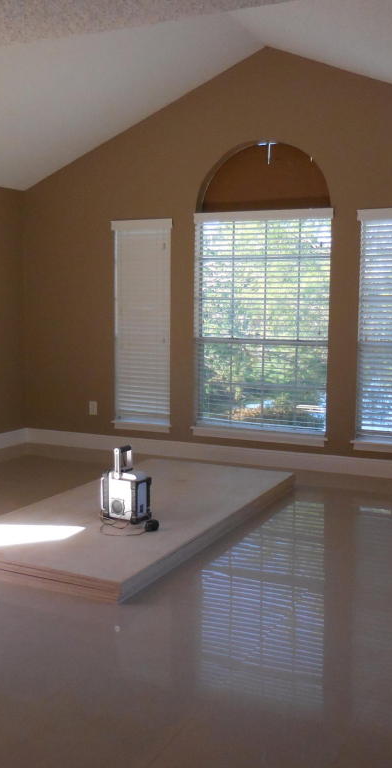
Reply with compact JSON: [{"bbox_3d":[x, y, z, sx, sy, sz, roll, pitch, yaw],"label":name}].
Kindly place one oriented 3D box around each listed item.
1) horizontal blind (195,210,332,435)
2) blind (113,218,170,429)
[{"bbox_3d":[0.532,-0.504,6.118,1.206,1.801,0.080,3,6,27],"label":"horizontal blind"},{"bbox_3d":[-0.478,-0.547,6.627,0.601,1.811,0.080,3,6,27],"label":"blind"}]

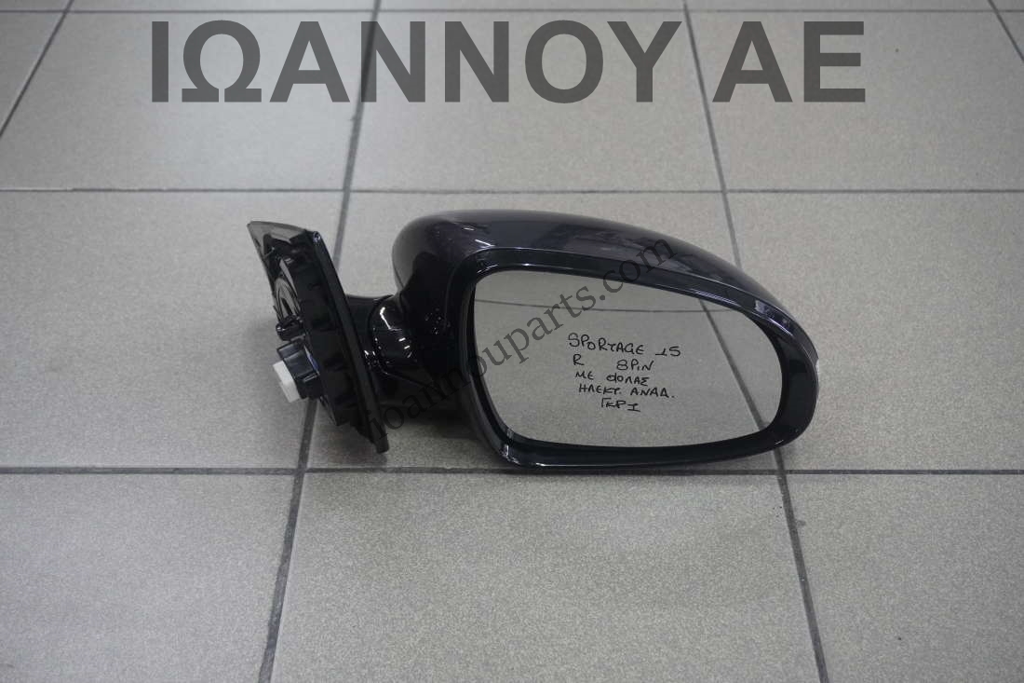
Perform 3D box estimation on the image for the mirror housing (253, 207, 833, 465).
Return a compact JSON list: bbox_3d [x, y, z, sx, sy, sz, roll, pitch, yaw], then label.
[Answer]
[{"bbox_3d":[0.006,-0.030,0.840,0.383,0.188,0.166,0,43,0],"label":"mirror housing"}]

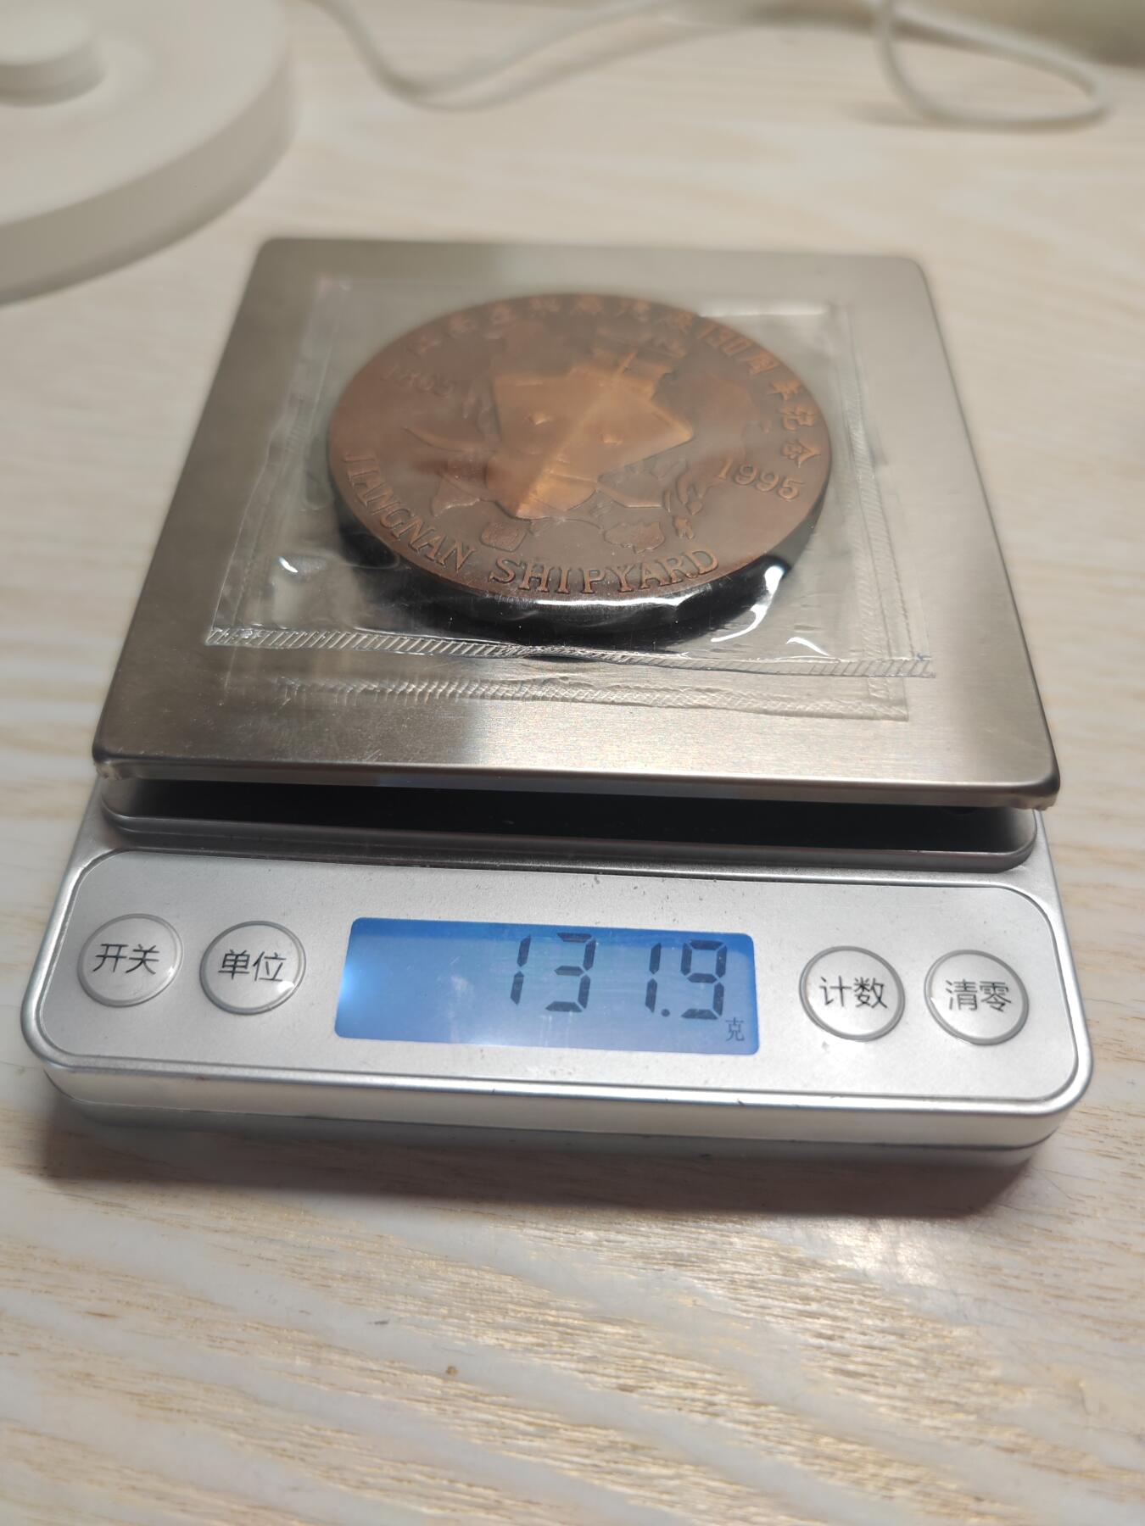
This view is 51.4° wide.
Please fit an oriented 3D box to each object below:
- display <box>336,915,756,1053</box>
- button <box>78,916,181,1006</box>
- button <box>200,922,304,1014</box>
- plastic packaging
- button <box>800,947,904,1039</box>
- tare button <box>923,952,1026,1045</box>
[{"bbox_3d":[-0.002,0.022,0.117,0.040,0.001,0.013,2,52,1],"label":"display"},{"bbox_3d":[-0.043,0.019,0.117,0.010,0.001,0.010,2,52,1],"label":"button"},{"bbox_3d":[-0.031,0.020,0.117,0.010,0.001,0.010,2,52,1],"label":"button"},{"bbox_3d":[0.001,-0.039,0.147,0.077,0.006,0.077,2,52,1],"label":"plastic packaging"},{"bbox_3d":[0.027,0.023,0.116,0.010,0.001,0.010,2,52,1],"label":"button"},{"bbox_3d":[0.040,0.023,0.116,0.010,0.001,0.010,2,52,1],"label":"tare button"}]

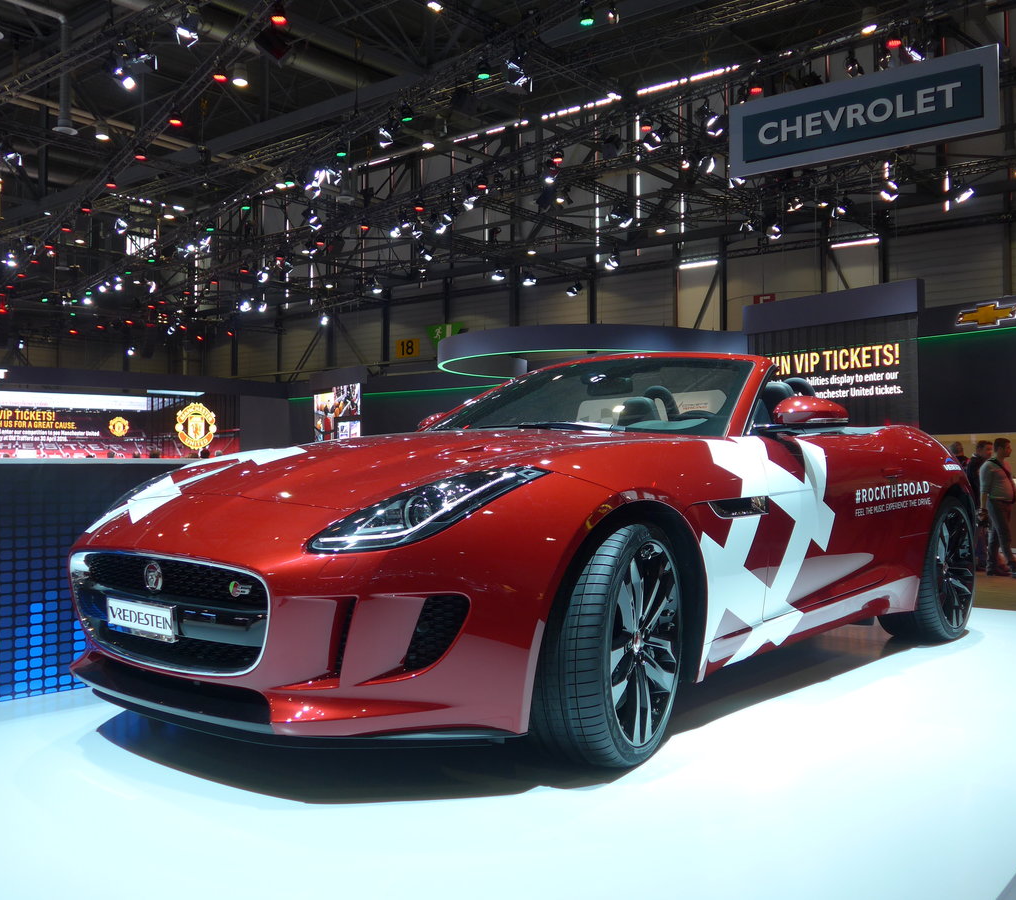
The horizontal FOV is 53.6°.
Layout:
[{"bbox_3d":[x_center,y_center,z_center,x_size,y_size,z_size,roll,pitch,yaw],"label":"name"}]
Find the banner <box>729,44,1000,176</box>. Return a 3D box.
[{"bbox_3d":[5.564,-5.326,16.101,4.194,1.250,0.150,-1,-1,35],"label":"banner"}]

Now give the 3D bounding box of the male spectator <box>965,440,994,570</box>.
[{"bbox_3d":[6.338,0.743,13.400,0.480,1.740,0.520,-1,-1,38],"label":"male spectator"}]

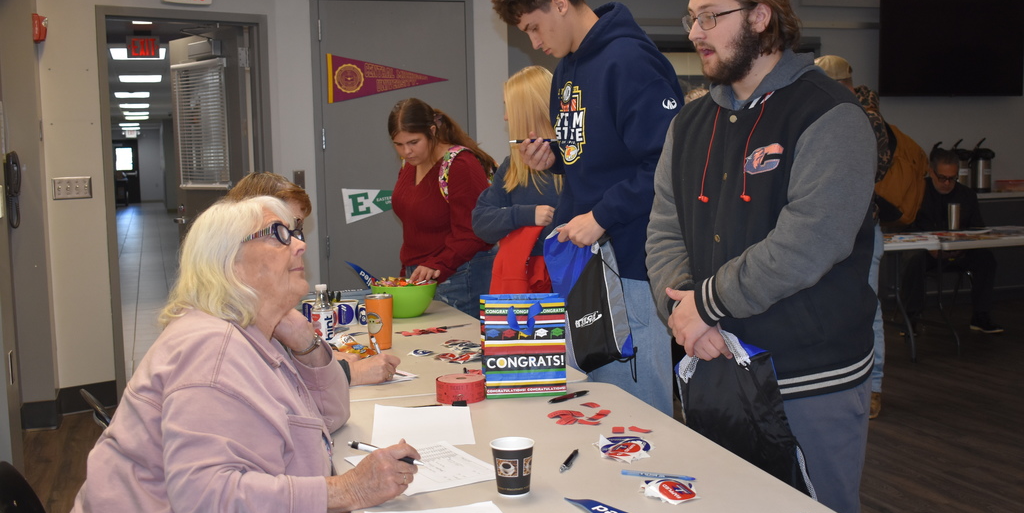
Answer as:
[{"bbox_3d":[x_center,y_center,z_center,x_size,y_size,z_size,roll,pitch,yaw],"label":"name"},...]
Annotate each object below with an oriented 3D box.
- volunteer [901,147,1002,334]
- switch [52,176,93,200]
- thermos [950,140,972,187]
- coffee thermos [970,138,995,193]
[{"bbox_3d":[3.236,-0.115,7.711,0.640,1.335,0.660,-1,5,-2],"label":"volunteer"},{"bbox_3d":[-2.343,-0.361,5.609,0.206,0.114,0.014,-5,7,-37],"label":"switch"},{"bbox_3d":[3.857,-0.775,9.030,0.170,0.455,0.220,-1,6,-2],"label":"thermos"},{"bbox_3d":[4.224,-0.819,9.450,0.170,0.480,0.235,-3,5,-17],"label":"coffee thermos"}]

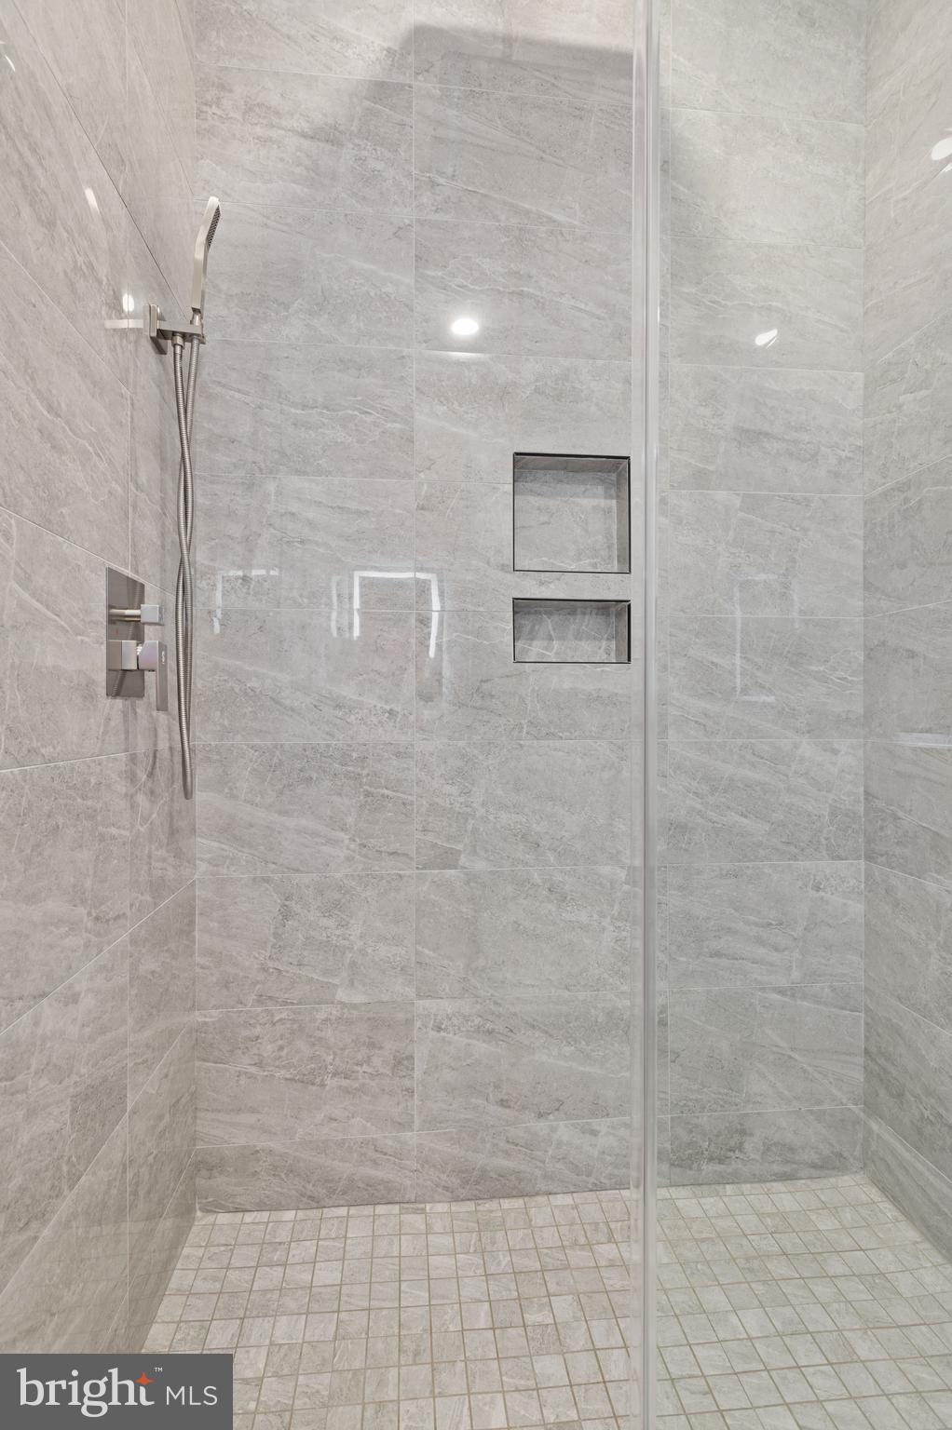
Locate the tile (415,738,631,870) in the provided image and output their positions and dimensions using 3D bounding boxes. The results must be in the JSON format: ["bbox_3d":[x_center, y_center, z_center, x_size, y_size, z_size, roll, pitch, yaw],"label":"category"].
[{"bbox_3d":[0.163,0.214,1.609,0.609,0.302,0.012,0,0,-6],"label":"tile"}]

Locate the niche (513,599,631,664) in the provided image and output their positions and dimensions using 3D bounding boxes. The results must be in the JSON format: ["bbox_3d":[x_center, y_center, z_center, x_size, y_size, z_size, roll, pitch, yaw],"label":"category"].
[{"bbox_3d":[0.231,-0.201,1.635,0.287,0.153,0.025,0,0,-6],"label":"niche"}]

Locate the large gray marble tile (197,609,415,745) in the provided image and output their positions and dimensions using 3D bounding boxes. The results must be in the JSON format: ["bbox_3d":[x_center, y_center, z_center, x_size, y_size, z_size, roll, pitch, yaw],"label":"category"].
[{"bbox_3d":[-0.387,-0.089,1.554,0.490,0.302,0.012,0,0,-6],"label":"large gray marble tile"}]

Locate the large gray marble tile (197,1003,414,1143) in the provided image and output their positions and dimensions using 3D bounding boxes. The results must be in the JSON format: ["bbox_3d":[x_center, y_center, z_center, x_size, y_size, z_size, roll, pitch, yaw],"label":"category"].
[{"bbox_3d":[-0.388,0.833,1.570,0.491,0.305,0.010,0,0,-6],"label":"large gray marble tile"}]

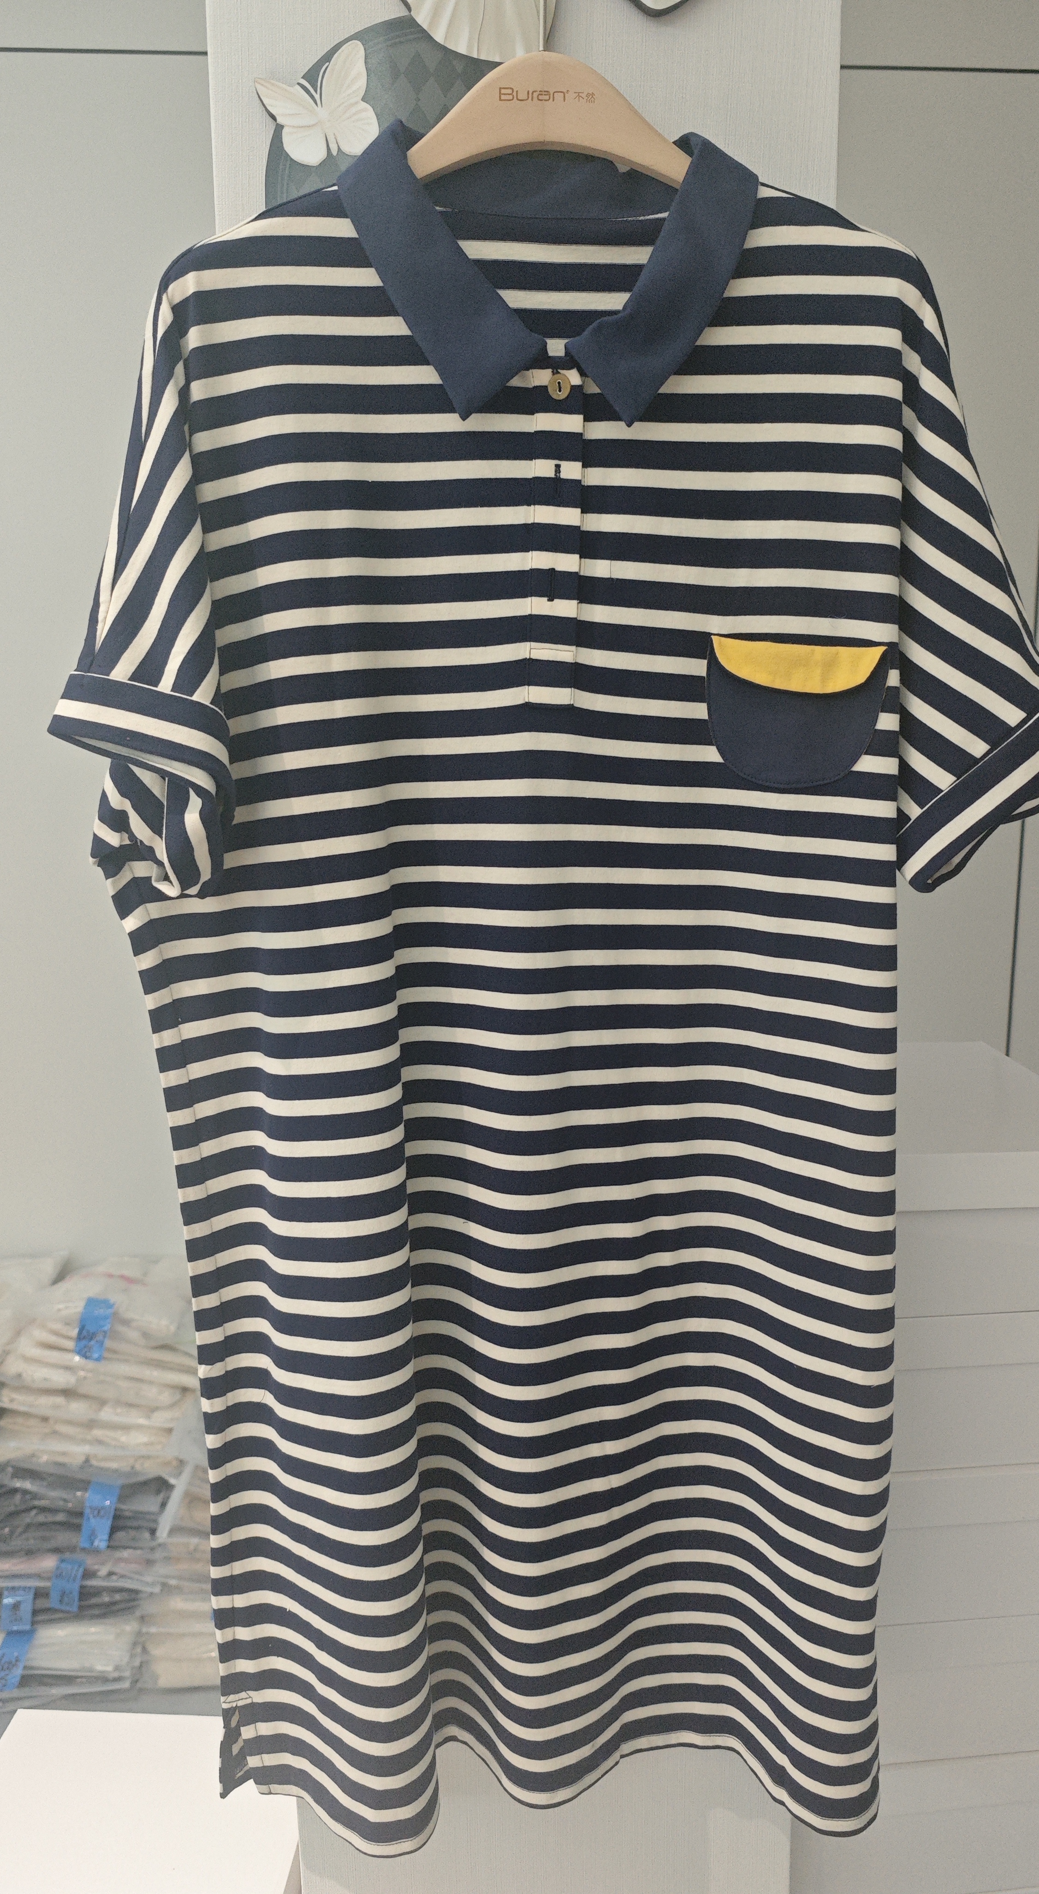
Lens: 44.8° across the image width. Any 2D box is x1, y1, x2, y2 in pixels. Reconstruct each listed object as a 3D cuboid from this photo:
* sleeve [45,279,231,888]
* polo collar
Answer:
[{"bbox_3d":[-0.223,-0.210,0.740,0.105,0.345,0.130,-1,10,0],"label":"sleeve"},{"bbox_3d":[0.016,-0.394,0.735,0.240,0.175,0.100,-1,10,0],"label":"polo collar"}]

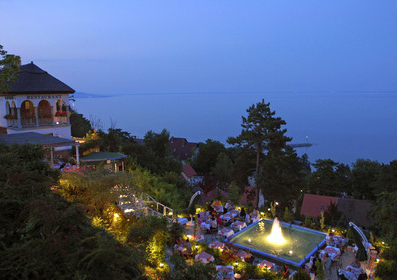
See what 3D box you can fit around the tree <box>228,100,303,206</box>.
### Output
[{"bbox_3d":[7.885,1.895,40.000,8.300,13.500,8.300,0,8,0],"label":"tree"}]

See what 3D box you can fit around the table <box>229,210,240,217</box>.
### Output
[{"bbox_3d":[3.572,7.489,32.248,0.950,0.760,1.150,7,11,40],"label":"table"}]

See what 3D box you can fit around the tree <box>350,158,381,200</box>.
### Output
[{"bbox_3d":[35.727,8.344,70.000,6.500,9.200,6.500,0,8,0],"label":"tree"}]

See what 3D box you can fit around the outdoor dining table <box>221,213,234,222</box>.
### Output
[{"bbox_3d":[2.699,7.635,31.265,0.950,0.760,1.150,7,11,40],"label":"outdoor dining table"}]

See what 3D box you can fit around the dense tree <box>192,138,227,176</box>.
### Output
[{"bbox_3d":[2.521,4.011,75.000,7.800,9.200,7.800,0,8,0],"label":"dense tree"}]

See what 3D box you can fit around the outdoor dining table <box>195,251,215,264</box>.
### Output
[{"bbox_3d":[0.446,8.764,23.615,0.950,0.760,1.050,-8,12,-44],"label":"outdoor dining table"}]

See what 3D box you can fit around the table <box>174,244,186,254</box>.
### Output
[{"bbox_3d":[-1.345,8.570,24.928,0.950,0.760,0.950,7,11,40],"label":"table"}]

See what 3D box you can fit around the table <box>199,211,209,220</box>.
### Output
[{"bbox_3d":[0.562,7.559,31.775,1.000,0.760,0.950,0,8,0],"label":"table"}]

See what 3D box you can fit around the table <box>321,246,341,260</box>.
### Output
[{"bbox_3d":[9.812,8.660,24.322,0.950,0.760,1.300,7,11,40],"label":"table"}]

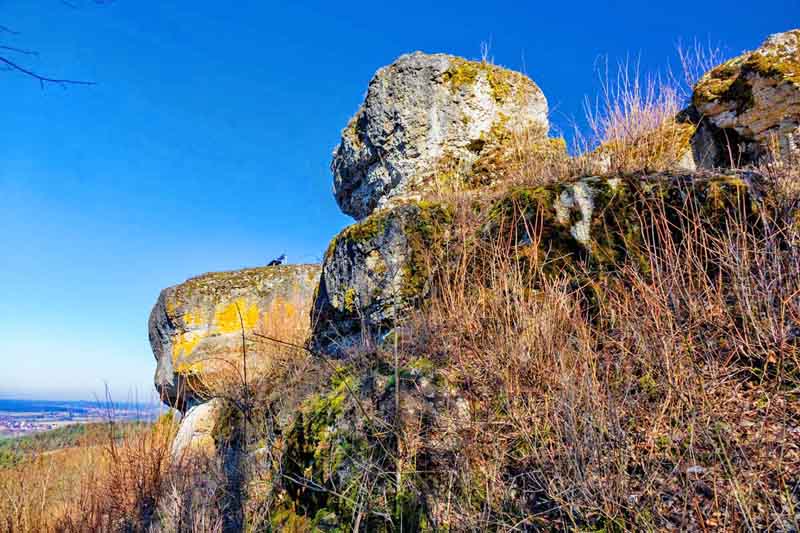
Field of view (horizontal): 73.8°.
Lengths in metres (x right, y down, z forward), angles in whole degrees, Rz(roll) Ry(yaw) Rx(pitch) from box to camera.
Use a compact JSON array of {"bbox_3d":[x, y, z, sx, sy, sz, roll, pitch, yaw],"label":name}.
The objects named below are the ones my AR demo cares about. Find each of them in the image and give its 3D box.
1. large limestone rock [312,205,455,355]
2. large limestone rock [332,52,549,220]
[{"bbox_3d":[-0.287,0.220,9.217,2.334,2.541,2.334,0,-14,0],"label":"large limestone rock"},{"bbox_3d":[0.740,-2.415,10.488,4.034,2.672,3.429,0,-14,0],"label":"large limestone rock"}]

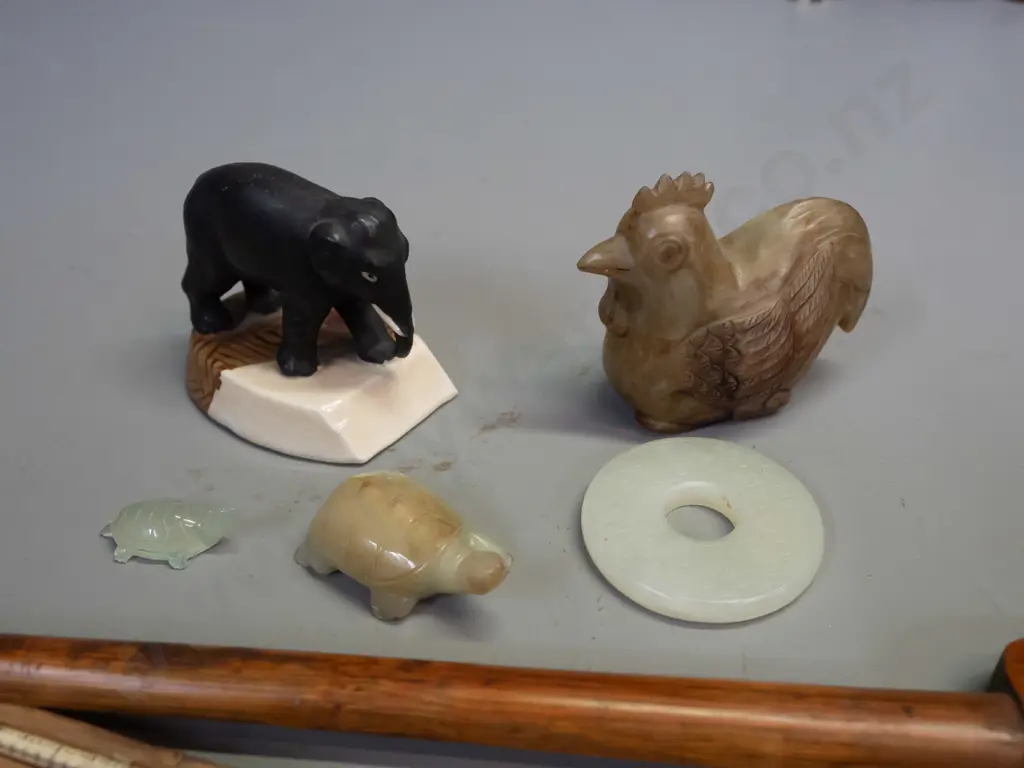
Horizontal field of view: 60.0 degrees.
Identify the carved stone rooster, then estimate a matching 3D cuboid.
[{"bbox_3d":[0.067,-0.029,0.277,0.095,0.083,0.045,-9,39,-7],"label":"carved stone rooster"}]

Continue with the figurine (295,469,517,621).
[{"bbox_3d":[-0.032,0.039,0.244,0.067,0.030,0.039,17,44,24],"label":"figurine"}]

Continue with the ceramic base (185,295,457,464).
[{"bbox_3d":[-0.086,-0.011,0.374,0.114,0.021,0.084,24,46,30],"label":"ceramic base"}]

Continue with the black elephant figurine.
[{"bbox_3d":[-0.092,-0.045,0.343,0.098,0.074,0.044,24,46,30],"label":"black elephant figurine"}]

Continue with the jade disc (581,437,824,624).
[{"bbox_3d":[0.064,0.046,0.300,0.080,0.010,0.080,-2,38,2],"label":"jade disc"}]

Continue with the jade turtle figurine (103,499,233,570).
[{"bbox_3d":[-0.118,0.049,0.304,0.048,0.017,0.025,0,38,4],"label":"jade turtle figurine"}]

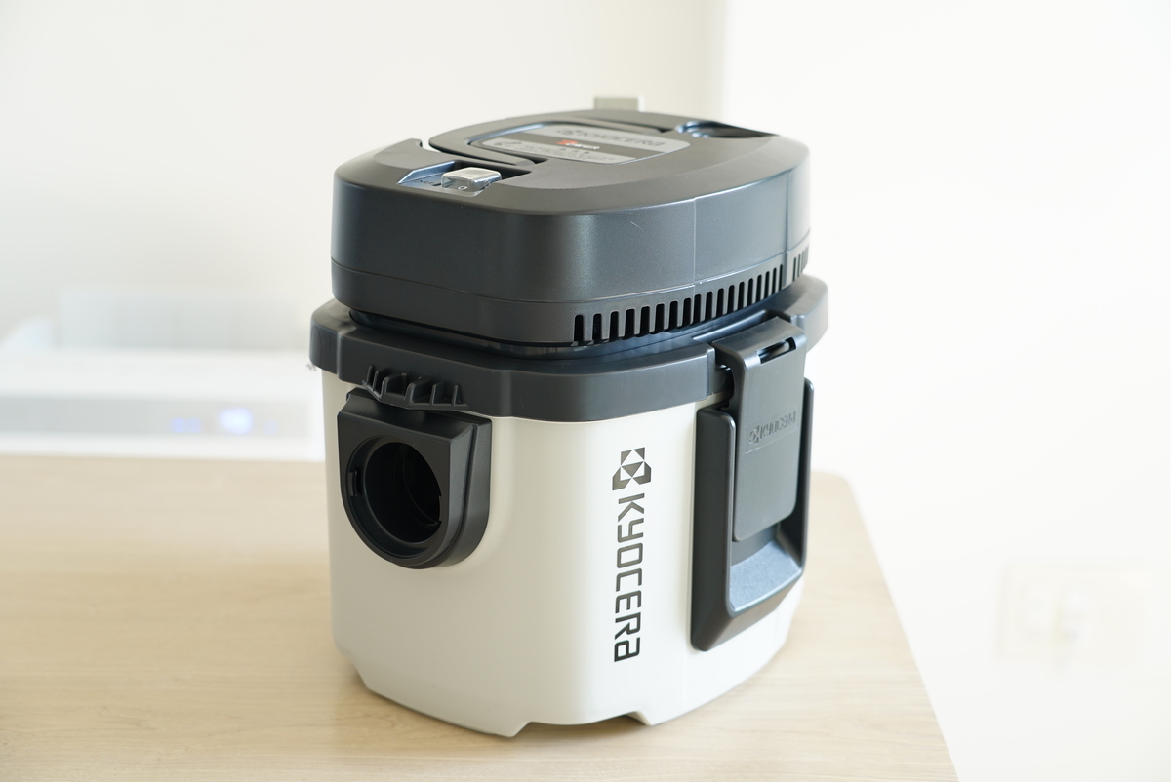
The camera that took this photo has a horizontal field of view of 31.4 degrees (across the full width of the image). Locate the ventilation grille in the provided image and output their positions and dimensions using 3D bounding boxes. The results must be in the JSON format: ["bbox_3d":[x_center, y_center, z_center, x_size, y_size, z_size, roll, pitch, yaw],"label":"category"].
[{"bbox_3d":[0.066,-0.055,1.194,0.039,0.019,0.226,13,21,36],"label":"ventilation grille"}]

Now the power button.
[{"bbox_3d":[-0.061,-0.117,1.149,0.026,0.010,0.025,13,21,36],"label":"power button"}]

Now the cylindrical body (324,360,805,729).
[{"bbox_3d":[-0.006,0.062,1.298,0.234,0.200,0.280,13,21,36],"label":"cylindrical body"}]

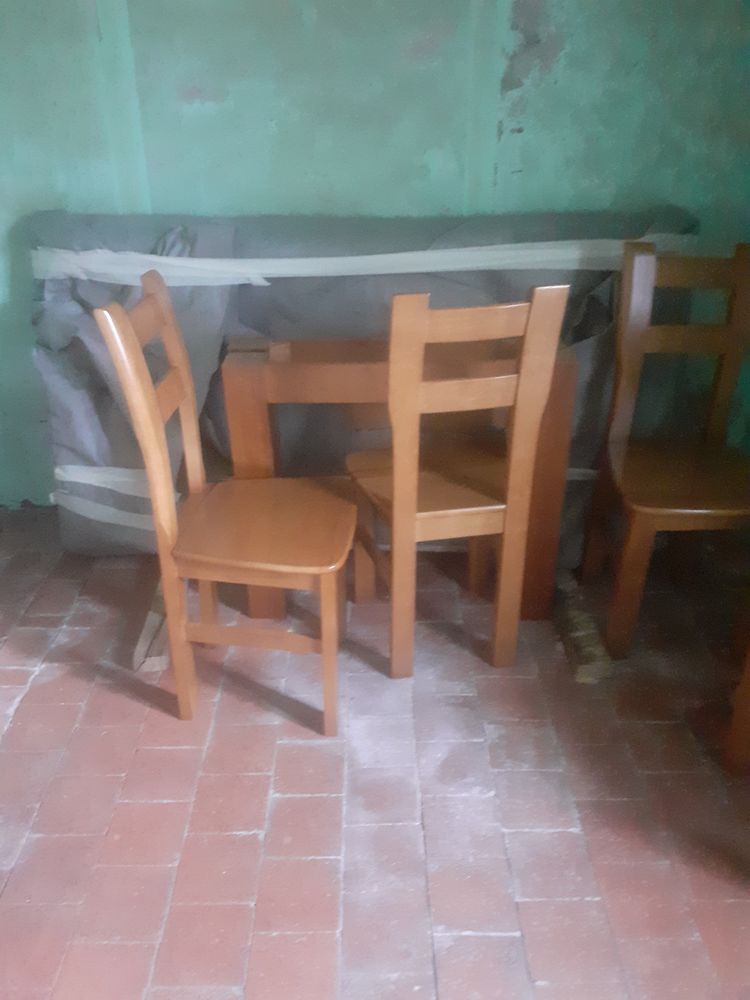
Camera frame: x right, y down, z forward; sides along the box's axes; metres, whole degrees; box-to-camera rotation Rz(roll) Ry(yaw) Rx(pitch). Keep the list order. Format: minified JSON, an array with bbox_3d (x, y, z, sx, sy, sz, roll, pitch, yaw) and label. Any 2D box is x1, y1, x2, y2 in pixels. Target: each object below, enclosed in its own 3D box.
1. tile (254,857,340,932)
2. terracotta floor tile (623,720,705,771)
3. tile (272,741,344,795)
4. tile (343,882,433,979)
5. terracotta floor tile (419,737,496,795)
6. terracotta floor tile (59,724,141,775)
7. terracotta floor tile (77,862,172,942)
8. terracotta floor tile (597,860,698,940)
[{"bbox_3d":[-0.141,0.734,1.444,0.152,0.015,0.148,-1,27,0],"label":"tile"},{"bbox_3d":[0.638,0.560,1.759,0.150,0.015,0.148,-1,27,0],"label":"terracotta floor tile"},{"bbox_3d":[-0.144,0.590,1.704,0.153,0.015,0.147,-1,29,0],"label":"tile"},{"bbox_3d":[0.019,0.766,1.376,0.155,0.015,0.148,-1,27,0],"label":"tile"},{"bbox_3d":[0.174,0.589,1.701,0.153,0.015,0.147,-1,29,0],"label":"terracotta floor tile"},{"bbox_3d":[-0.627,0.580,1.787,0.156,0.016,0.150,0,28,0],"label":"terracotta floor tile"},{"bbox_3d":[-0.458,0.745,1.435,0.154,0.015,0.148,-1,27,0],"label":"terracotta floor tile"},{"bbox_3d":[0.491,0.736,1.429,0.153,0.015,0.147,-1,29,0],"label":"terracotta floor tile"}]

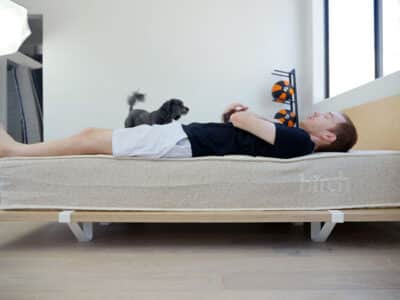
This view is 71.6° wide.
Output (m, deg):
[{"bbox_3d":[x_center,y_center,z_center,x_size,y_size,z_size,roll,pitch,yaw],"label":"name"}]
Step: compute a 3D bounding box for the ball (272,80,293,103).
[{"bbox_3d":[0.873,-0.610,2.900,0.230,0.230,0.230,0,0,0],"label":"ball"}]

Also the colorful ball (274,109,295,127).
[{"bbox_3d":[0.896,-0.309,2.900,0.230,0.230,0.230,0,0,0],"label":"colorful ball"}]

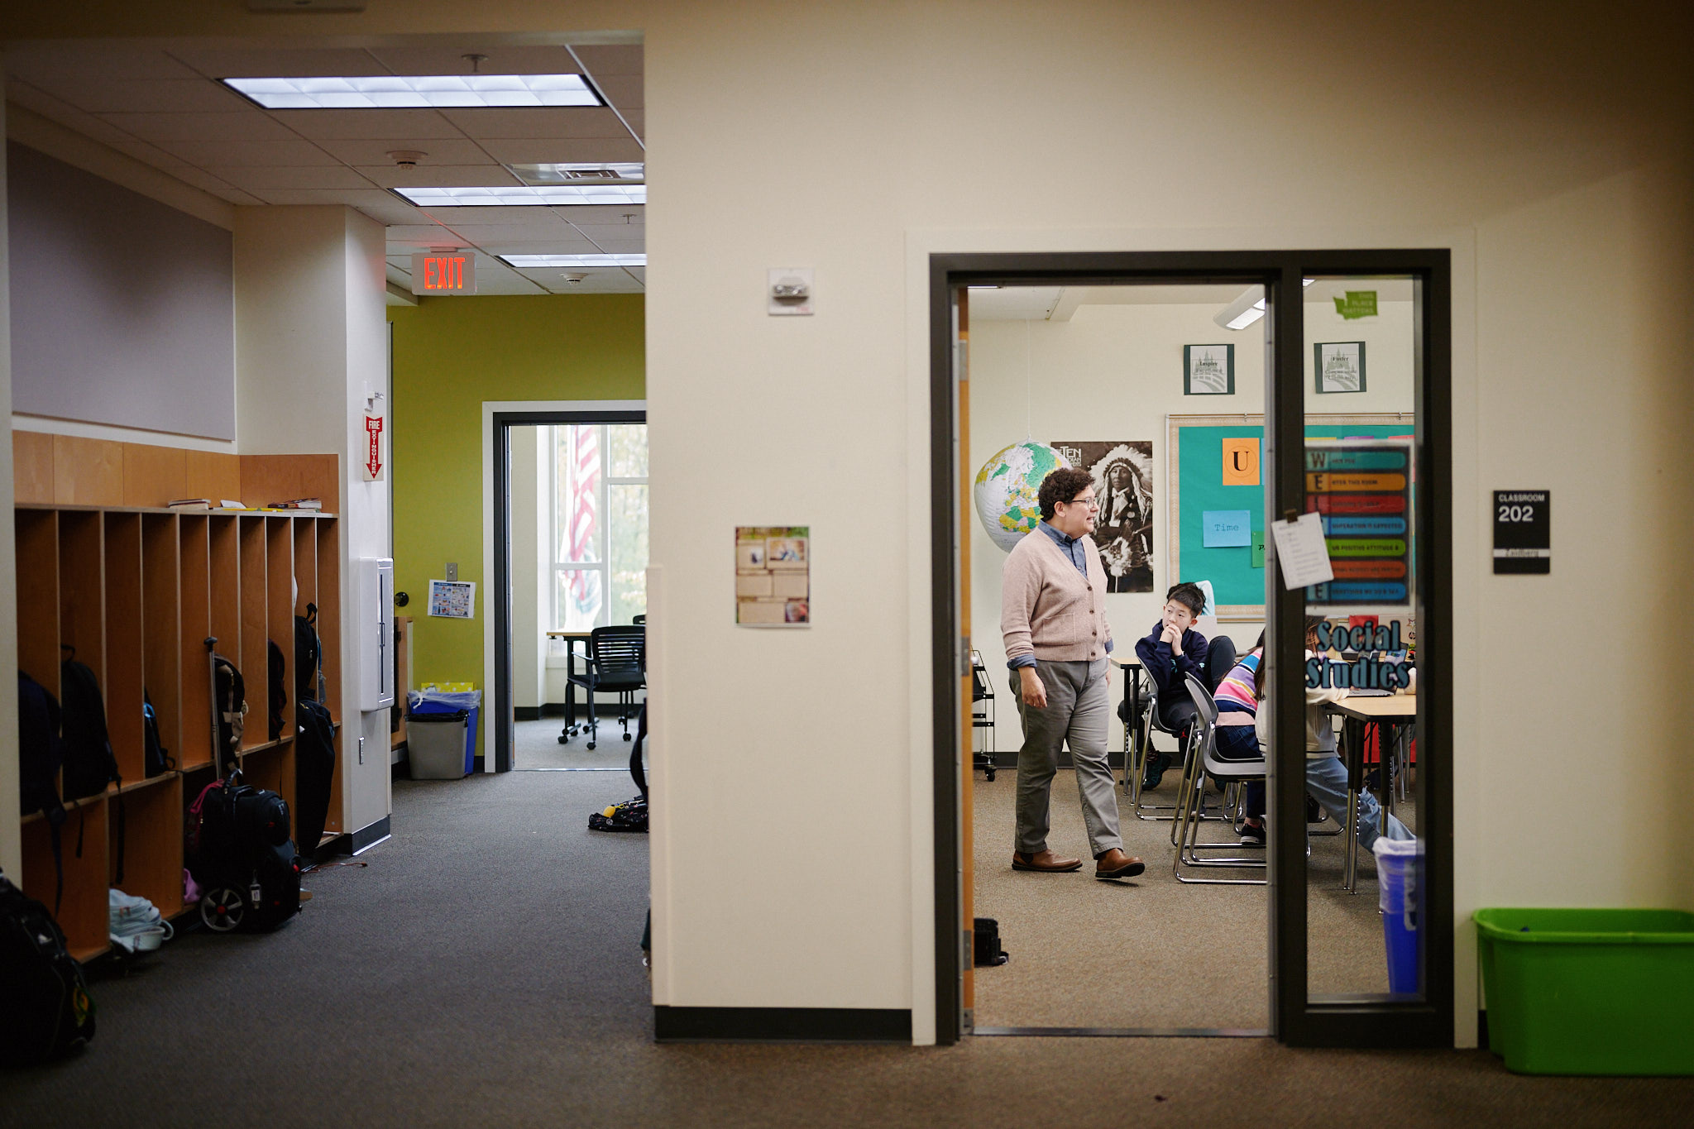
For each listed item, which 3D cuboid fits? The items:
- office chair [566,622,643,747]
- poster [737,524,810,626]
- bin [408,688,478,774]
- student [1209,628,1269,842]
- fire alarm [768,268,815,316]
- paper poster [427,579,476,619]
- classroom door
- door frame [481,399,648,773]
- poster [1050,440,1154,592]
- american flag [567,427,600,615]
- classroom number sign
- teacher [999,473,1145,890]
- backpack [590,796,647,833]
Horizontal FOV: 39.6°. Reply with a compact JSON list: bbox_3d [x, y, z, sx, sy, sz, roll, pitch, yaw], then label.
[{"bbox_3d":[-1.615,0.823,16.049,0.600,0.830,0.580,-1,1,-22],"label":"office chair"},{"bbox_3d":[-0.206,0.035,6.556,0.209,0.285,0.014,0,1,2],"label":"poster"},{"bbox_3d":[-2.374,1.006,13.992,0.410,0.500,0.280,0,1,2],"label":"bin"},{"bbox_3d":[1.922,0.742,10.402,0.620,1.080,0.430,0,1,0],"label":"student"},{"bbox_3d":[-0.154,-0.748,6.440,0.125,0.130,0.060,0,1,2],"label":"fire alarm"},{"bbox_3d":[-2.372,0.211,14.137,0.281,0.217,0.010,4,1,2],"label":"paper poster"},{"bbox_3d":[0.947,0.234,6.509,1.417,2.178,0.140,0,1,2],"label":"classroom door"},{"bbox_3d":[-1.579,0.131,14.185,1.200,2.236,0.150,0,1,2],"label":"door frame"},{"bbox_3d":[1.532,-0.285,14.113,0.613,0.910,0.010,0,1,2],"label":"poster"},{"bbox_3d":[-2.799,-0.555,24.987,0.352,2.180,0.250,0,1,2],"label":"american flag"},{"bbox_3d":[1.859,-0.088,6.473,0.155,0.232,0.012,0,1,2],"label":"classroom number sign"},{"bbox_3d":[0.949,0.442,9.836,0.540,1.710,0.500,0,1,20],"label":"teacher"},{"bbox_3d":[-1.024,1.191,11.486,0.420,0.200,0.310,0,1,2],"label":"backpack"}]

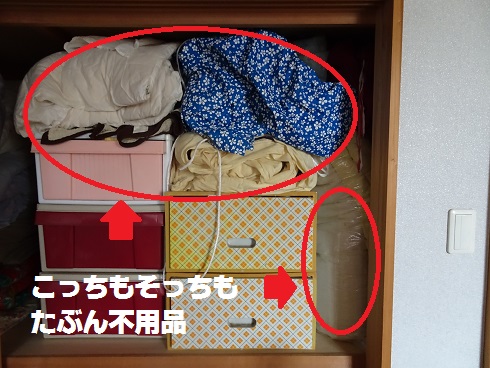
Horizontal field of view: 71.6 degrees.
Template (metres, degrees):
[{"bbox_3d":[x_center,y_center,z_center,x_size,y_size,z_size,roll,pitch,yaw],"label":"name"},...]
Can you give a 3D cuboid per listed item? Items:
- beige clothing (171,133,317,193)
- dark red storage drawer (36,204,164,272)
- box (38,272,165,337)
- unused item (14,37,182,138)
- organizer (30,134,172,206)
[{"bbox_3d":[-0.007,-0.080,1.278,0.460,0.197,0.440,0,3,0],"label":"beige clothing"},{"bbox_3d":[-0.457,0.164,1.372,0.431,0.225,0.550,0,3,0],"label":"dark red storage drawer"},{"bbox_3d":[-0.452,0.387,1.385,0.424,0.222,0.550,0,3,0],"label":"box"},{"bbox_3d":[-0.492,-0.337,1.333,0.565,0.340,0.520,0,3,0],"label":"unused item"},{"bbox_3d":[-0.456,-0.061,1.359,0.438,0.225,0.550,0,3,0],"label":"organizer"}]

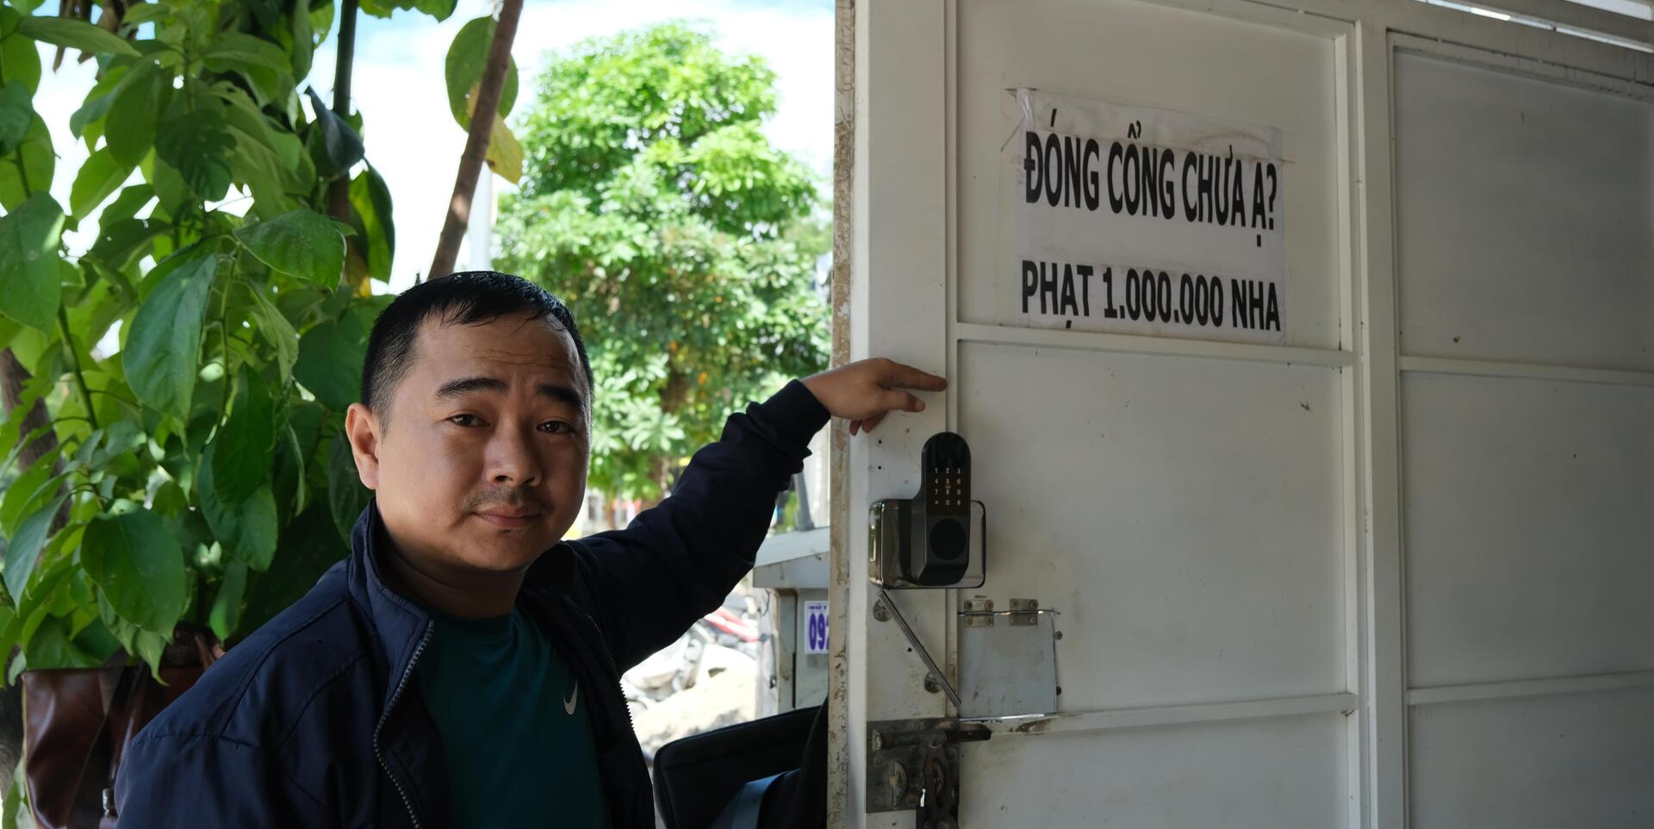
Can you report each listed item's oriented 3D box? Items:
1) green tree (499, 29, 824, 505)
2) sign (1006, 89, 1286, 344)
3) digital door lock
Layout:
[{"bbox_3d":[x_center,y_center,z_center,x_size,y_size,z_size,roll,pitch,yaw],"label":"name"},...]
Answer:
[{"bbox_3d":[-1.230,-0.415,10.328,2.800,5.211,2.800,0,-4,0],"label":"green tree"},{"bbox_3d":[0.423,-0.246,1.707,0.422,0.296,0.004,2,-4,-24],"label":"sign"},{"bbox_3d":[0.121,0.108,1.495,0.128,0.173,0.080,2,-4,-24],"label":"digital door lock"}]

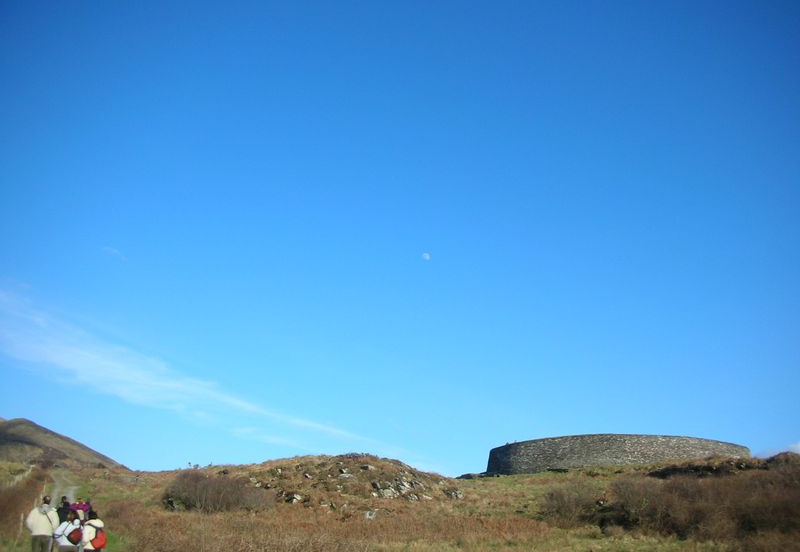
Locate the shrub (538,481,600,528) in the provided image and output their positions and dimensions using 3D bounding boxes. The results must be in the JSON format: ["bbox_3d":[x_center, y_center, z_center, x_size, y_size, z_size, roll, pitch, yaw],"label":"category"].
[{"bbox_3d":[9.220,12.429,44.000,3.300,2.500,2.900,0,-18,0],"label":"shrub"}]

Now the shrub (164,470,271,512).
[{"bbox_3d":[-10.995,13.084,49.000,6.300,2.500,4.200,0,-18,0],"label":"shrub"}]

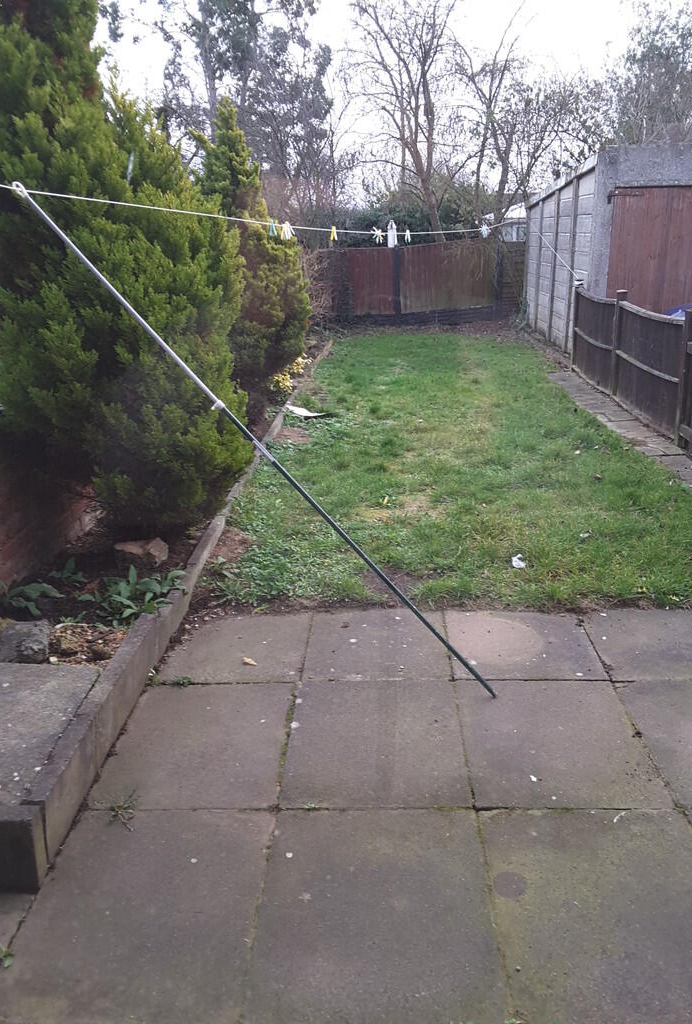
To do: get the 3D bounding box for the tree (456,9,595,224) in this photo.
[{"bbox_3d":[3.428,-6.648,17.724,2.599,5.531,2.600,-1,17,2],"label":"tree"}]

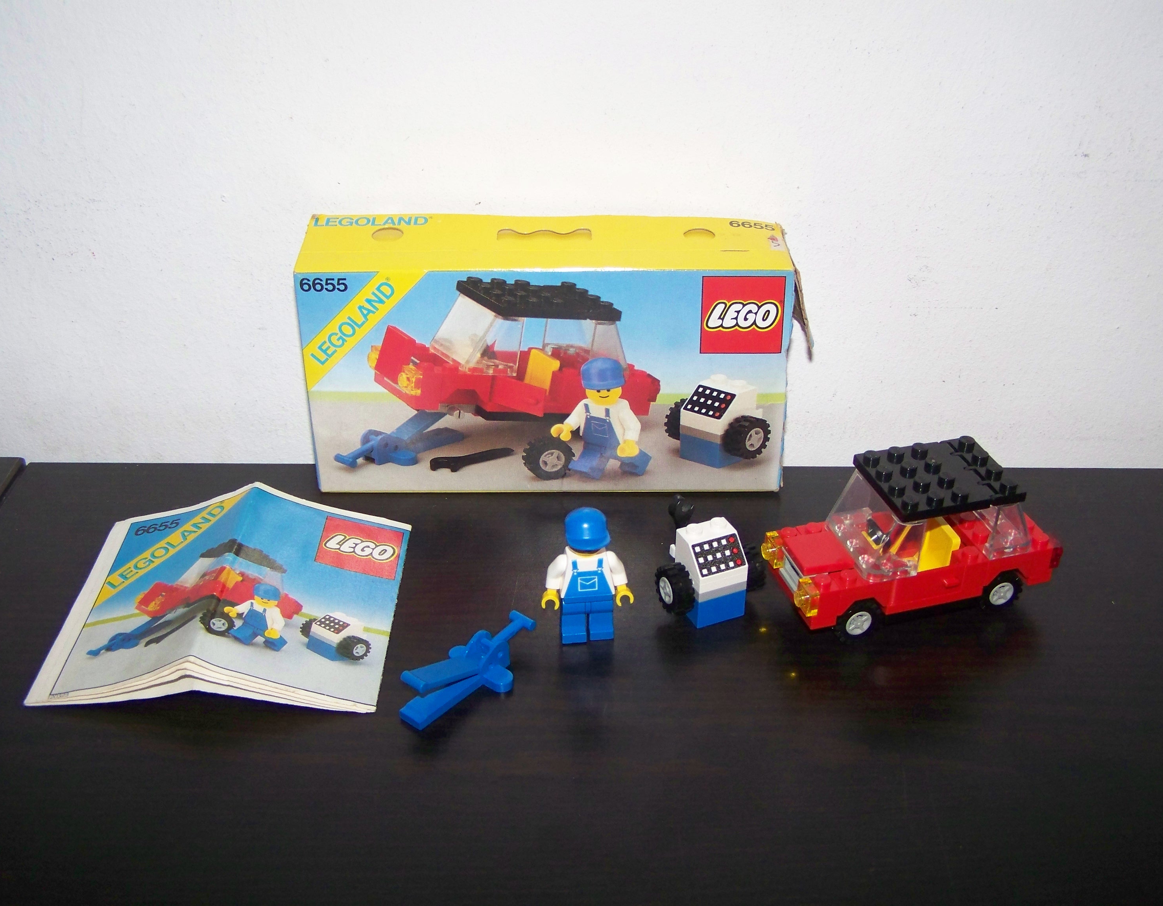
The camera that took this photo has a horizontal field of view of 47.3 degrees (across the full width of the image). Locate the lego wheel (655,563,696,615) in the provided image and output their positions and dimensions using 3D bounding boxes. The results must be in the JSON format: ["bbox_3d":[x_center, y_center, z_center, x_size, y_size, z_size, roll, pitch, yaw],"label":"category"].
[{"bbox_3d":[0.028,0.041,0.395,0.006,0.015,0.015,-13,36,-20],"label":"lego wheel"}]

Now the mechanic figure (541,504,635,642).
[{"bbox_3d":[0.002,0.036,0.380,0.027,0.043,0.015,-5,34,-8],"label":"mechanic figure"}]

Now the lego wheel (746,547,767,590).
[{"bbox_3d":[0.049,0.036,0.403,0.006,0.015,0.015,-13,36,-20],"label":"lego wheel"}]

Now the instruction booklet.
[{"bbox_3d":[-0.105,0.040,0.397,0.098,0.017,0.086,1,33,0],"label":"instruction booklet"}]

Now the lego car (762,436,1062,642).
[{"bbox_3d":[0.101,0.024,0.401,0.085,0.043,0.037,-9,34,-14],"label":"lego car"}]

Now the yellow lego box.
[{"bbox_3d":[-0.011,-0.033,0.450,0.156,0.083,0.042,0,33,-1],"label":"yellow lego box"}]

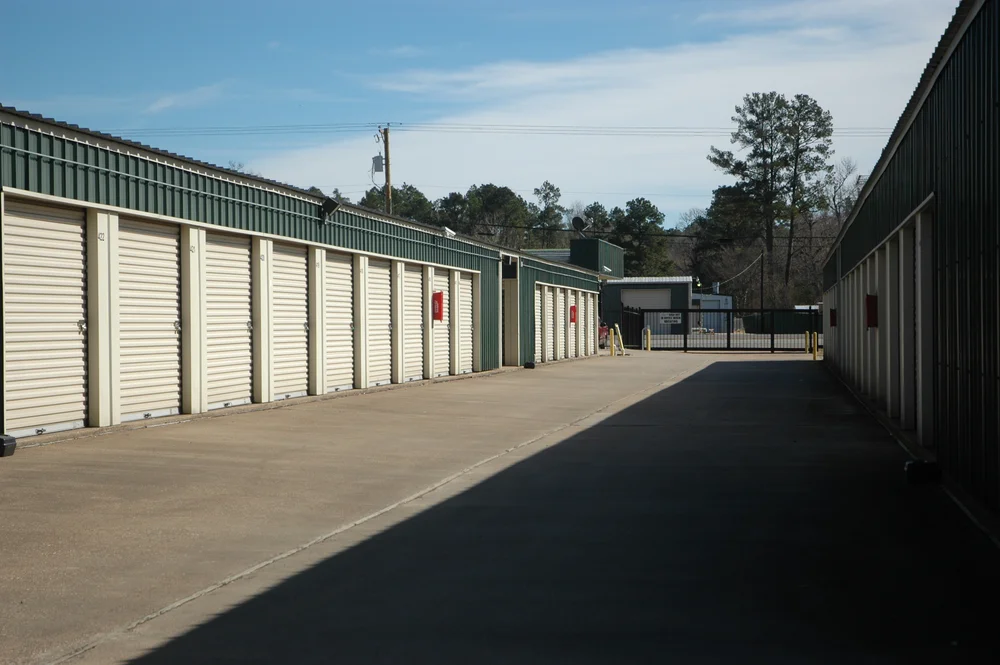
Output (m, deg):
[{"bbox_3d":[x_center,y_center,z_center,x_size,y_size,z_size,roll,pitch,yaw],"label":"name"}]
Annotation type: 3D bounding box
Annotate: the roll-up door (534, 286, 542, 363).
[{"bbox_3d":[0.967,-0.226,54.665,0.100,2.134,2.440,-1,0,8],"label":"roll-up door"}]

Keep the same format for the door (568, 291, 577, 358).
[{"bbox_3d":[2.274,-0.253,63.715,0.100,2.134,2.440,-1,0,8],"label":"door"}]

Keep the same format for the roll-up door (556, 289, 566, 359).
[{"bbox_3d":[1.838,-0.244,60.698,0.100,2.134,2.440,-1,0,8],"label":"roll-up door"}]

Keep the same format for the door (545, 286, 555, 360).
[{"bbox_3d":[1.403,-0.235,57.681,0.100,2.134,2.440,-1,0,8],"label":"door"}]

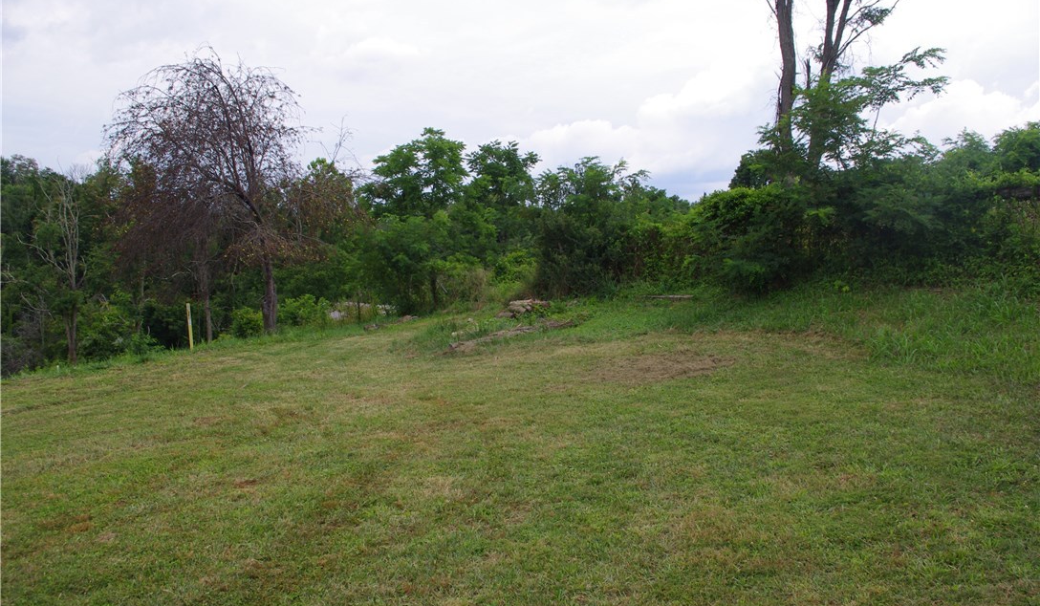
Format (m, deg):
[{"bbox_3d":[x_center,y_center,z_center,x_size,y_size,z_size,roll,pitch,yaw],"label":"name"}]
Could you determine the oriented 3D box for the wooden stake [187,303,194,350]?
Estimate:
[{"bbox_3d":[-8.269,0.586,19.500,0.080,1.200,0.050,-3,2,-21],"label":"wooden stake"}]

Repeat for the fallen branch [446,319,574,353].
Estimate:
[{"bbox_3d":[-0.112,0.825,20.400,0.450,0.280,4.540,0,7,45],"label":"fallen branch"}]

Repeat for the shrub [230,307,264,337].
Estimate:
[{"bbox_3d":[-8.059,0.550,23.000,1.000,0.900,0.950,-2,2,-19],"label":"shrub"}]

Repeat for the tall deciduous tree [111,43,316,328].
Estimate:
[{"bbox_3d":[-9.388,-3.418,23.500,6.200,8.600,6.000,-2,2,-21],"label":"tall deciduous tree"}]

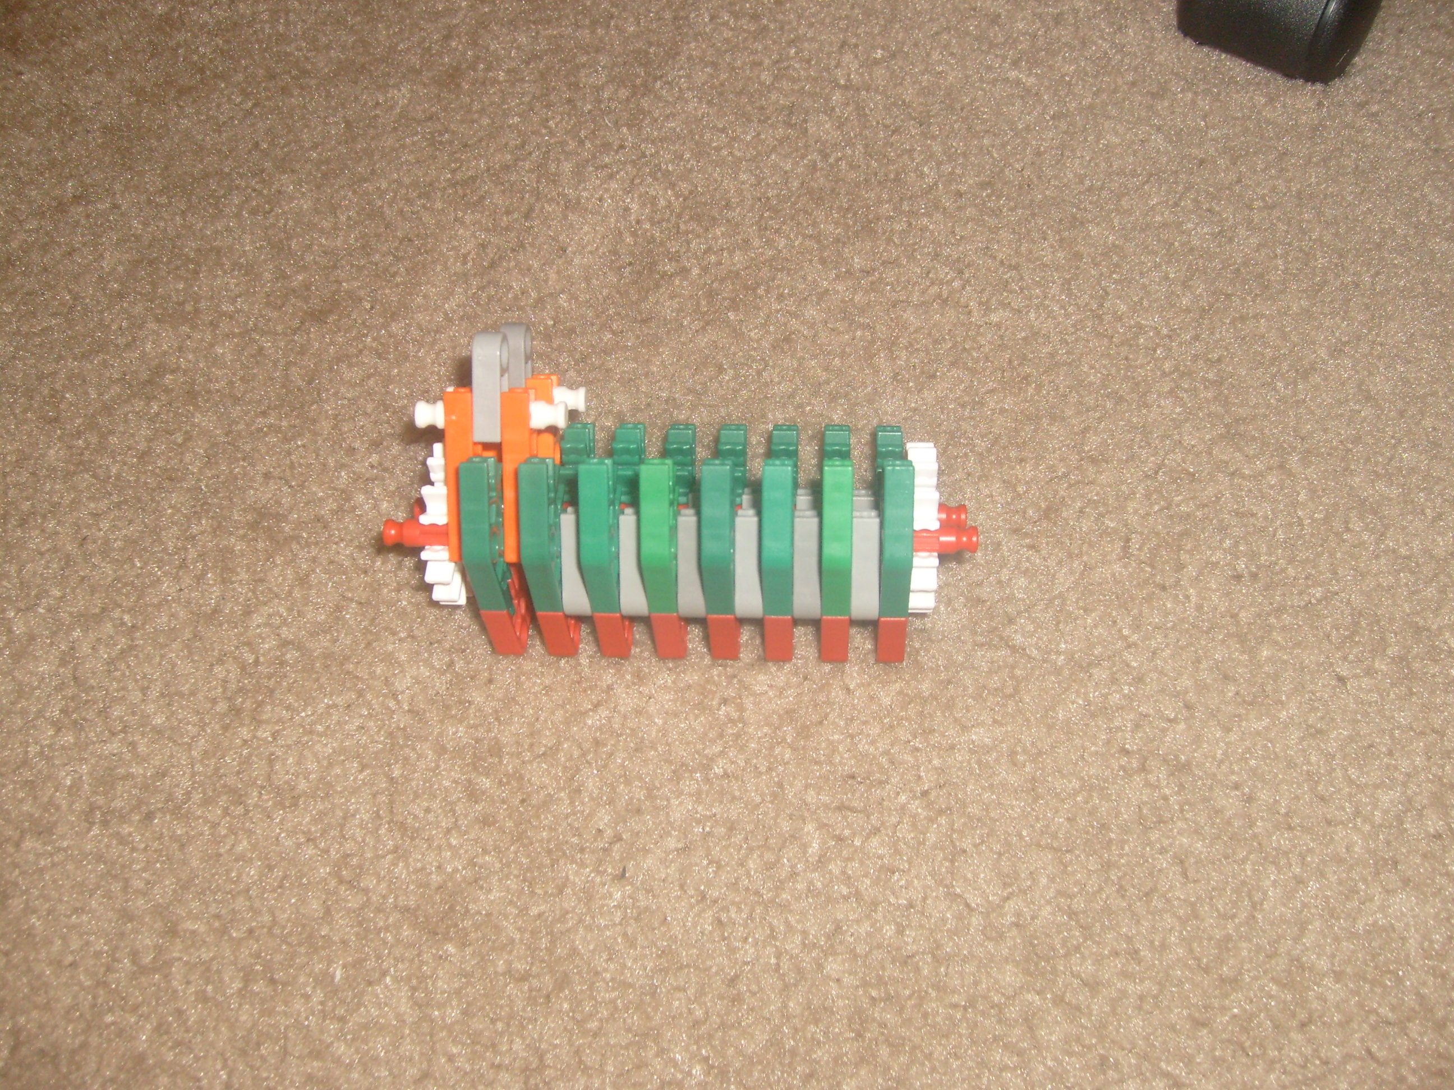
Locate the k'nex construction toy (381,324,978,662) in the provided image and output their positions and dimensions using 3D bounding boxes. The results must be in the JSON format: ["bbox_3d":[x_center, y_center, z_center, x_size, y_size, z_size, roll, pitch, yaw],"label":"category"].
[{"bbox_3d":[-0.010,-0.019,0.329,0.129,0.063,0.067,1,55,4],"label":"k'nex construction toy"}]

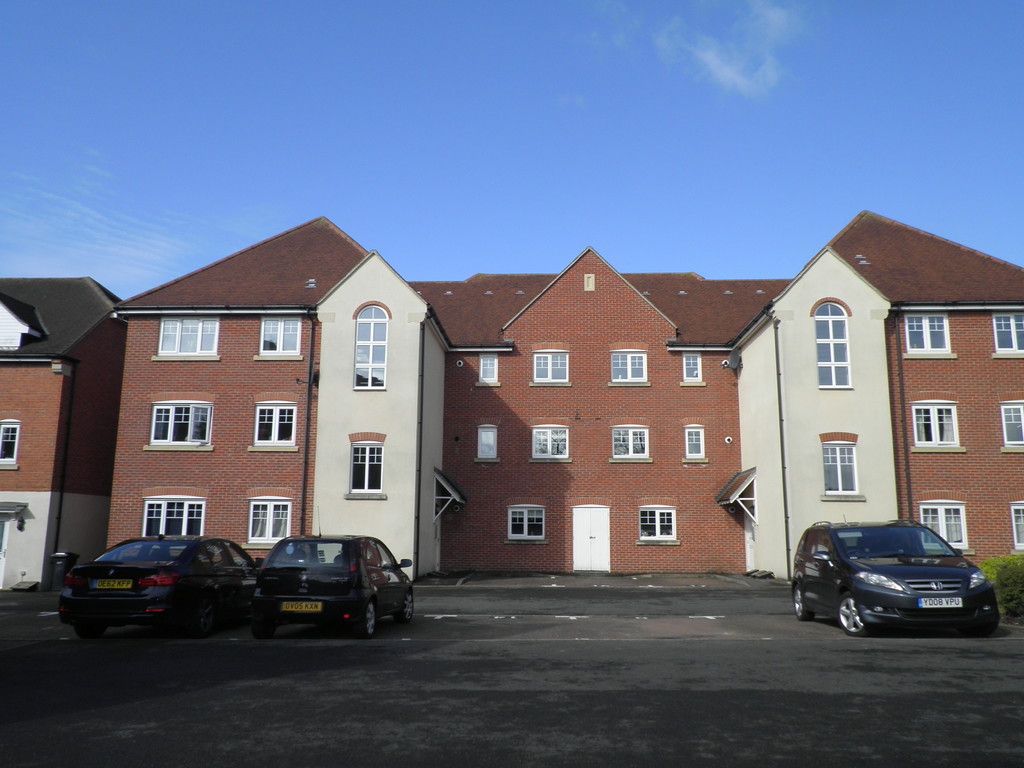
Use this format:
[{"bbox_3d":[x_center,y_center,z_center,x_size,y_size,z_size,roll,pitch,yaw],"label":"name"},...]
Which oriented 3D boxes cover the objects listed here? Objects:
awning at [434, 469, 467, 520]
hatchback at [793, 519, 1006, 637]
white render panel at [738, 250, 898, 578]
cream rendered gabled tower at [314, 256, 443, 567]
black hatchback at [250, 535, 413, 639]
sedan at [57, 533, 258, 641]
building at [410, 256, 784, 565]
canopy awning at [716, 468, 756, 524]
[{"bbox_3d":[-1.832,3.535,25.204,0.930,1.720,2.150,0,-10,3],"label":"awning"},{"bbox_3d":[5.790,3.028,12.614,1.840,1.620,4.285,0,-12,4],"label":"hatchback"},{"bbox_3d":[8.841,1.066,23.615,3.060,9.170,4.600,0,-10,3],"label":"white render panel"},{"bbox_3d":[-3.857,1.087,24.184,3.080,9.190,4.600,0,-10,3],"label":"cream rendered gabled tower"},{"bbox_3d":[-2.633,3.095,12.541,1.690,1.450,3.839,0,-11,5],"label":"black hatchback"},{"bbox_3d":[-5.185,3.138,12.631,1.850,1.440,4.624,0,-11,1],"label":"sedan"},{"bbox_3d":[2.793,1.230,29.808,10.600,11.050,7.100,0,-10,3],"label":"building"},{"bbox_3d":[6.964,3.530,24.909,0.870,1.750,2.050,0,-10,3],"label":"canopy awning"}]

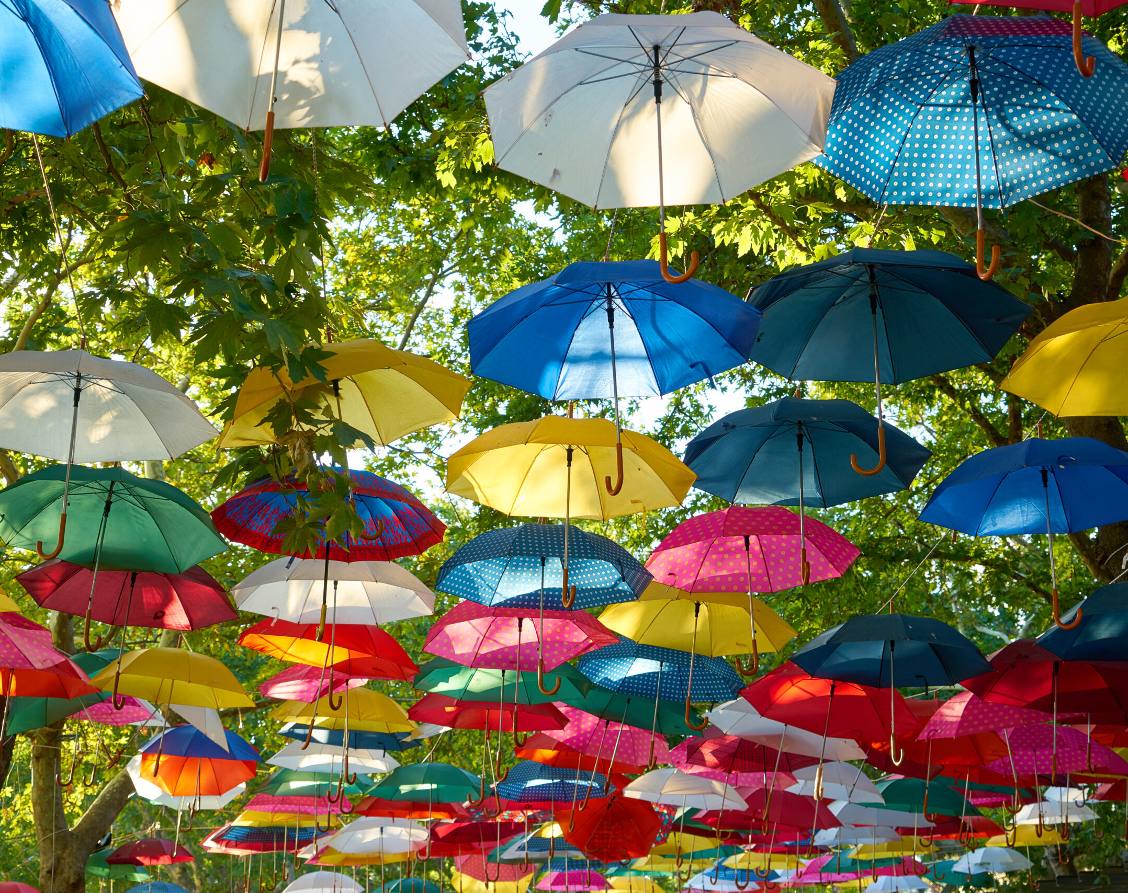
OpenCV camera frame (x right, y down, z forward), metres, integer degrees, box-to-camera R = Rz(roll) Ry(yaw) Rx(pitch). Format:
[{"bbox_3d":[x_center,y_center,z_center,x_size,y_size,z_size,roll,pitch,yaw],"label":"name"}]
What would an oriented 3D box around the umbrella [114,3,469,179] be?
[{"bbox_3d":[-0.732,-1.025,4.074,1.000,0.790,1.000,7,-26,-12],"label":"umbrella"}]

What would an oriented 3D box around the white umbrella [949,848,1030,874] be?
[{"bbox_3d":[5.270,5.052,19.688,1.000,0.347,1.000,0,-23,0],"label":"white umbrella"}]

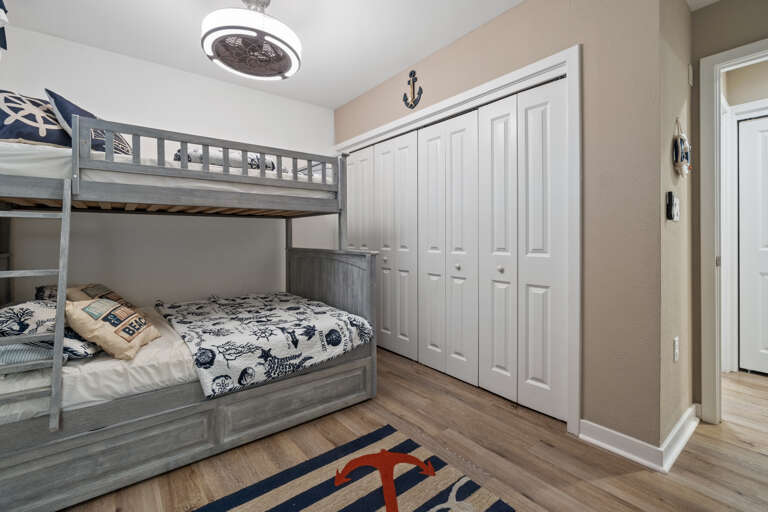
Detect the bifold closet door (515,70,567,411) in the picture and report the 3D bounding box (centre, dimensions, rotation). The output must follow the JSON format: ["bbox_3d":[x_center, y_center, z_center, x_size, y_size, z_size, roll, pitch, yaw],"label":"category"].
[{"bbox_3d":[0.981,-0.042,1.987,0.036,2.007,0.297,-2,2,-40],"label":"bifold closet door"}]

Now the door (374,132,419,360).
[{"bbox_3d":[0.115,-0.098,3.011,0.037,2.007,0.596,-2,2,-40],"label":"door"}]

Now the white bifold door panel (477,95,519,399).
[{"bbox_3d":[0.792,-0.054,2.211,0.037,2.007,0.295,-2,2,-40],"label":"white bifold door panel"}]

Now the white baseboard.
[{"bbox_3d":[1.463,0.934,1.828,0.700,0.105,0.375,-2,2,-40],"label":"white baseboard"}]

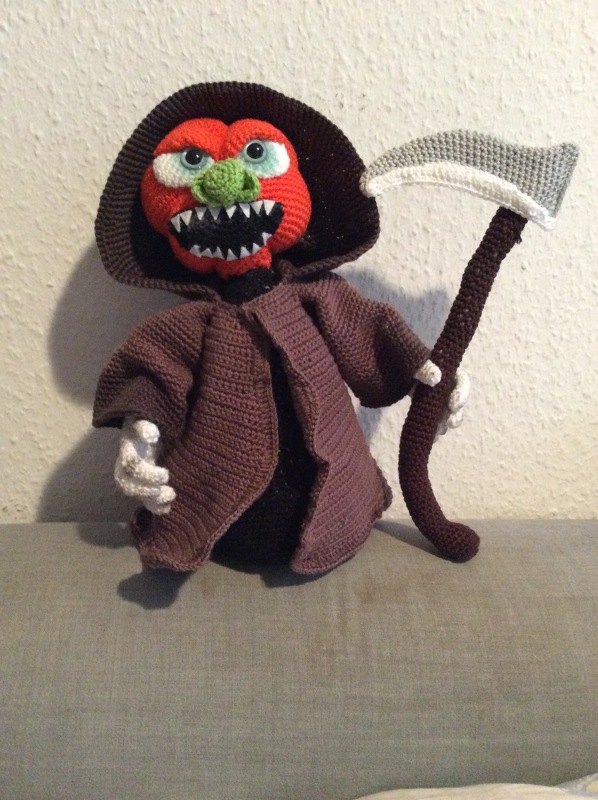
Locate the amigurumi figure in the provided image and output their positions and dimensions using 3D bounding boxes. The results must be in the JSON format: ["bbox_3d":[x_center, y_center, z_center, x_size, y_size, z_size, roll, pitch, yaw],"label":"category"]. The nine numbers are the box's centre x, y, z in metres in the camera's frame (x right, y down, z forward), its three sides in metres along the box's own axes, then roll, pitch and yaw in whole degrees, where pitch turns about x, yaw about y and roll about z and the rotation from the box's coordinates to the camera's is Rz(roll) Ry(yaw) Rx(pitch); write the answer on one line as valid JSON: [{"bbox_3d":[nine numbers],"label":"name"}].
[{"bbox_3d":[-0.031,-0.055,0.580,0.260,0.365,0.180,-2,5,0],"label":"amigurumi figure"}]

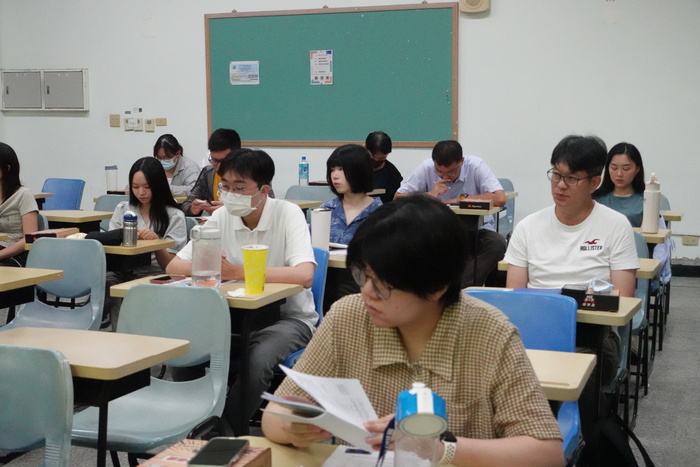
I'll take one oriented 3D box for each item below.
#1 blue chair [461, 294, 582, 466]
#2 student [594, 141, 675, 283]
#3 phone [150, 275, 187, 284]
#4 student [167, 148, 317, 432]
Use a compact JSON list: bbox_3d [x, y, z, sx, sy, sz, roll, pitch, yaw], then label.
[{"bbox_3d":[0.386,0.606,2.959,0.460,0.790,0.530,3,8,23],"label":"blue chair"},{"bbox_3d":[1.295,0.133,5.060,0.440,1.160,0.680,2,7,19],"label":"student"},{"bbox_3d":[-0.623,0.161,3.543,0.077,0.011,0.148,3,8,24],"label":"phone"},{"bbox_3d":[-0.435,0.303,3.686,0.520,1.180,0.730,3,8,25],"label":"student"}]

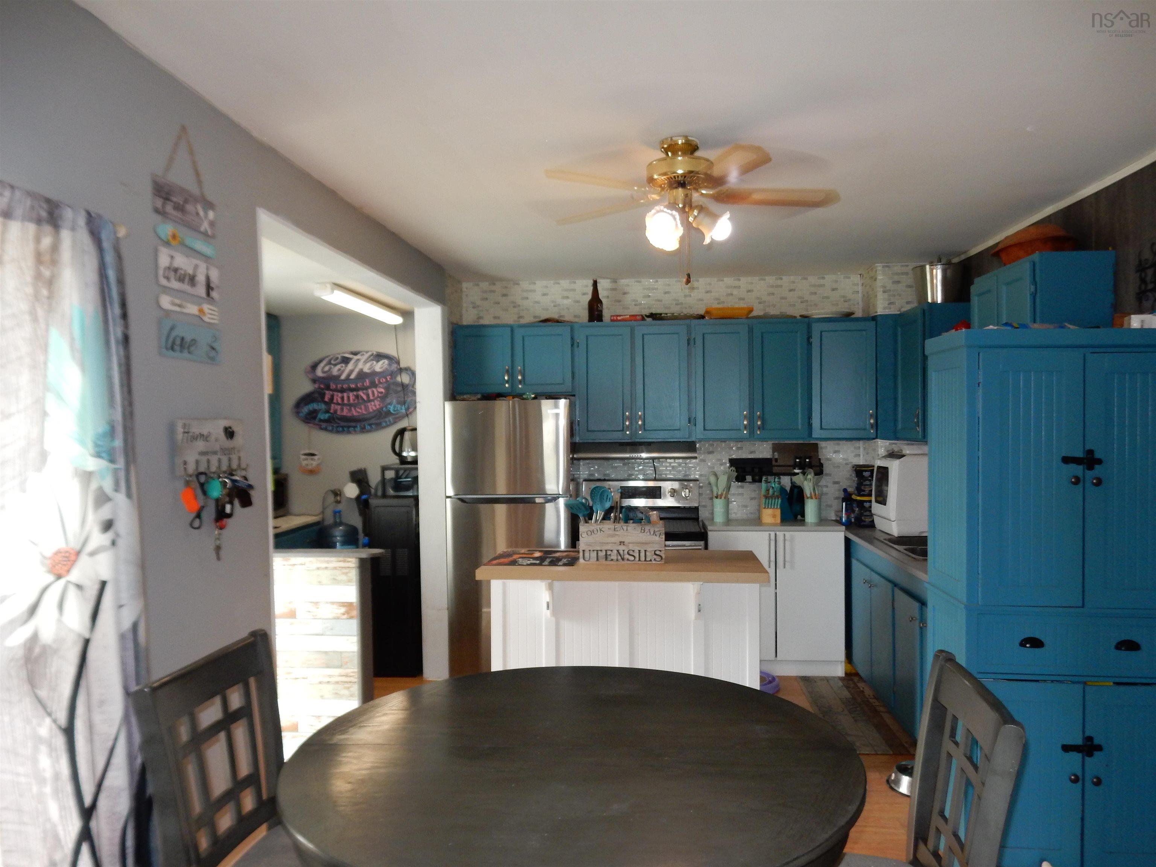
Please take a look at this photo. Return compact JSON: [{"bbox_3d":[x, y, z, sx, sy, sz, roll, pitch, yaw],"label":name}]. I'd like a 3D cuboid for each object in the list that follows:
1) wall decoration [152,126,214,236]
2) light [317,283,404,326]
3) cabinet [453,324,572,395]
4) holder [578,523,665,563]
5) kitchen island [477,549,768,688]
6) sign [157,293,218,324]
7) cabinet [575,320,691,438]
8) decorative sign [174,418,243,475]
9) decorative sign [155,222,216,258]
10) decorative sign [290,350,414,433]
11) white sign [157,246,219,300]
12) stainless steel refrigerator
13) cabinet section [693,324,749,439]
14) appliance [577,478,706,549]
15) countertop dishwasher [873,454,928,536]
[{"bbox_3d":[-1.046,-0.684,2.221,0.017,0.268,0.294,0,1,5],"label":"wall decoration"},{"bbox_3d":[-1.237,-0.751,4.873,0.120,0.082,1.220,0,1,5],"label":"light"},{"bbox_3d":[-0.402,-0.470,5.448,0.772,0.446,0.300,0,1,4],"label":"cabinet"},{"bbox_3d":[0.196,0.475,3.691,0.371,0.169,0.130,0,1,4],"label":"holder"},{"bbox_3d":[0.207,1.014,3.729,1.200,0.910,0.580,0,1,4],"label":"kitchen island"},{"bbox_3d":[-1.042,-0.338,2.237,0.017,0.050,0.283,0,1,5],"label":"sign"},{"bbox_3d":[0.345,-0.328,5.393,0.735,0.750,0.300,0,1,4],"label":"cabinet"},{"bbox_3d":[-1.020,0.034,2.334,0.035,0.150,0.340,0,1,5],"label":"decorative sign"},{"bbox_3d":[-1.041,-0.512,2.222,0.013,0.046,0.297,0,1,4],"label":"decorative sign"},{"bbox_3d":[-1.561,-0.292,5.817,0.911,0.580,0.025,0,1,5],"label":"decorative sign"},{"bbox_3d":[-1.042,-0.423,2.240,0.017,0.098,0.284,0,1,5],"label":"white sign"},{"bbox_3d":[-0.389,0.621,5.353,0.765,1.670,0.730,0,1,5],"label":"stainless steel refrigerator"},{"bbox_3d":[0.919,-0.341,5.444,0.365,0.754,0.320,0,1,4],"label":"cabinet section"},{"bbox_3d":[0.401,0.878,5.273,0.764,1.143,0.690,0,1,5],"label":"appliance"},{"bbox_3d":[1.924,0.321,4.650,0.440,0.445,0.425,0,1,5],"label":"countertop dishwasher"}]

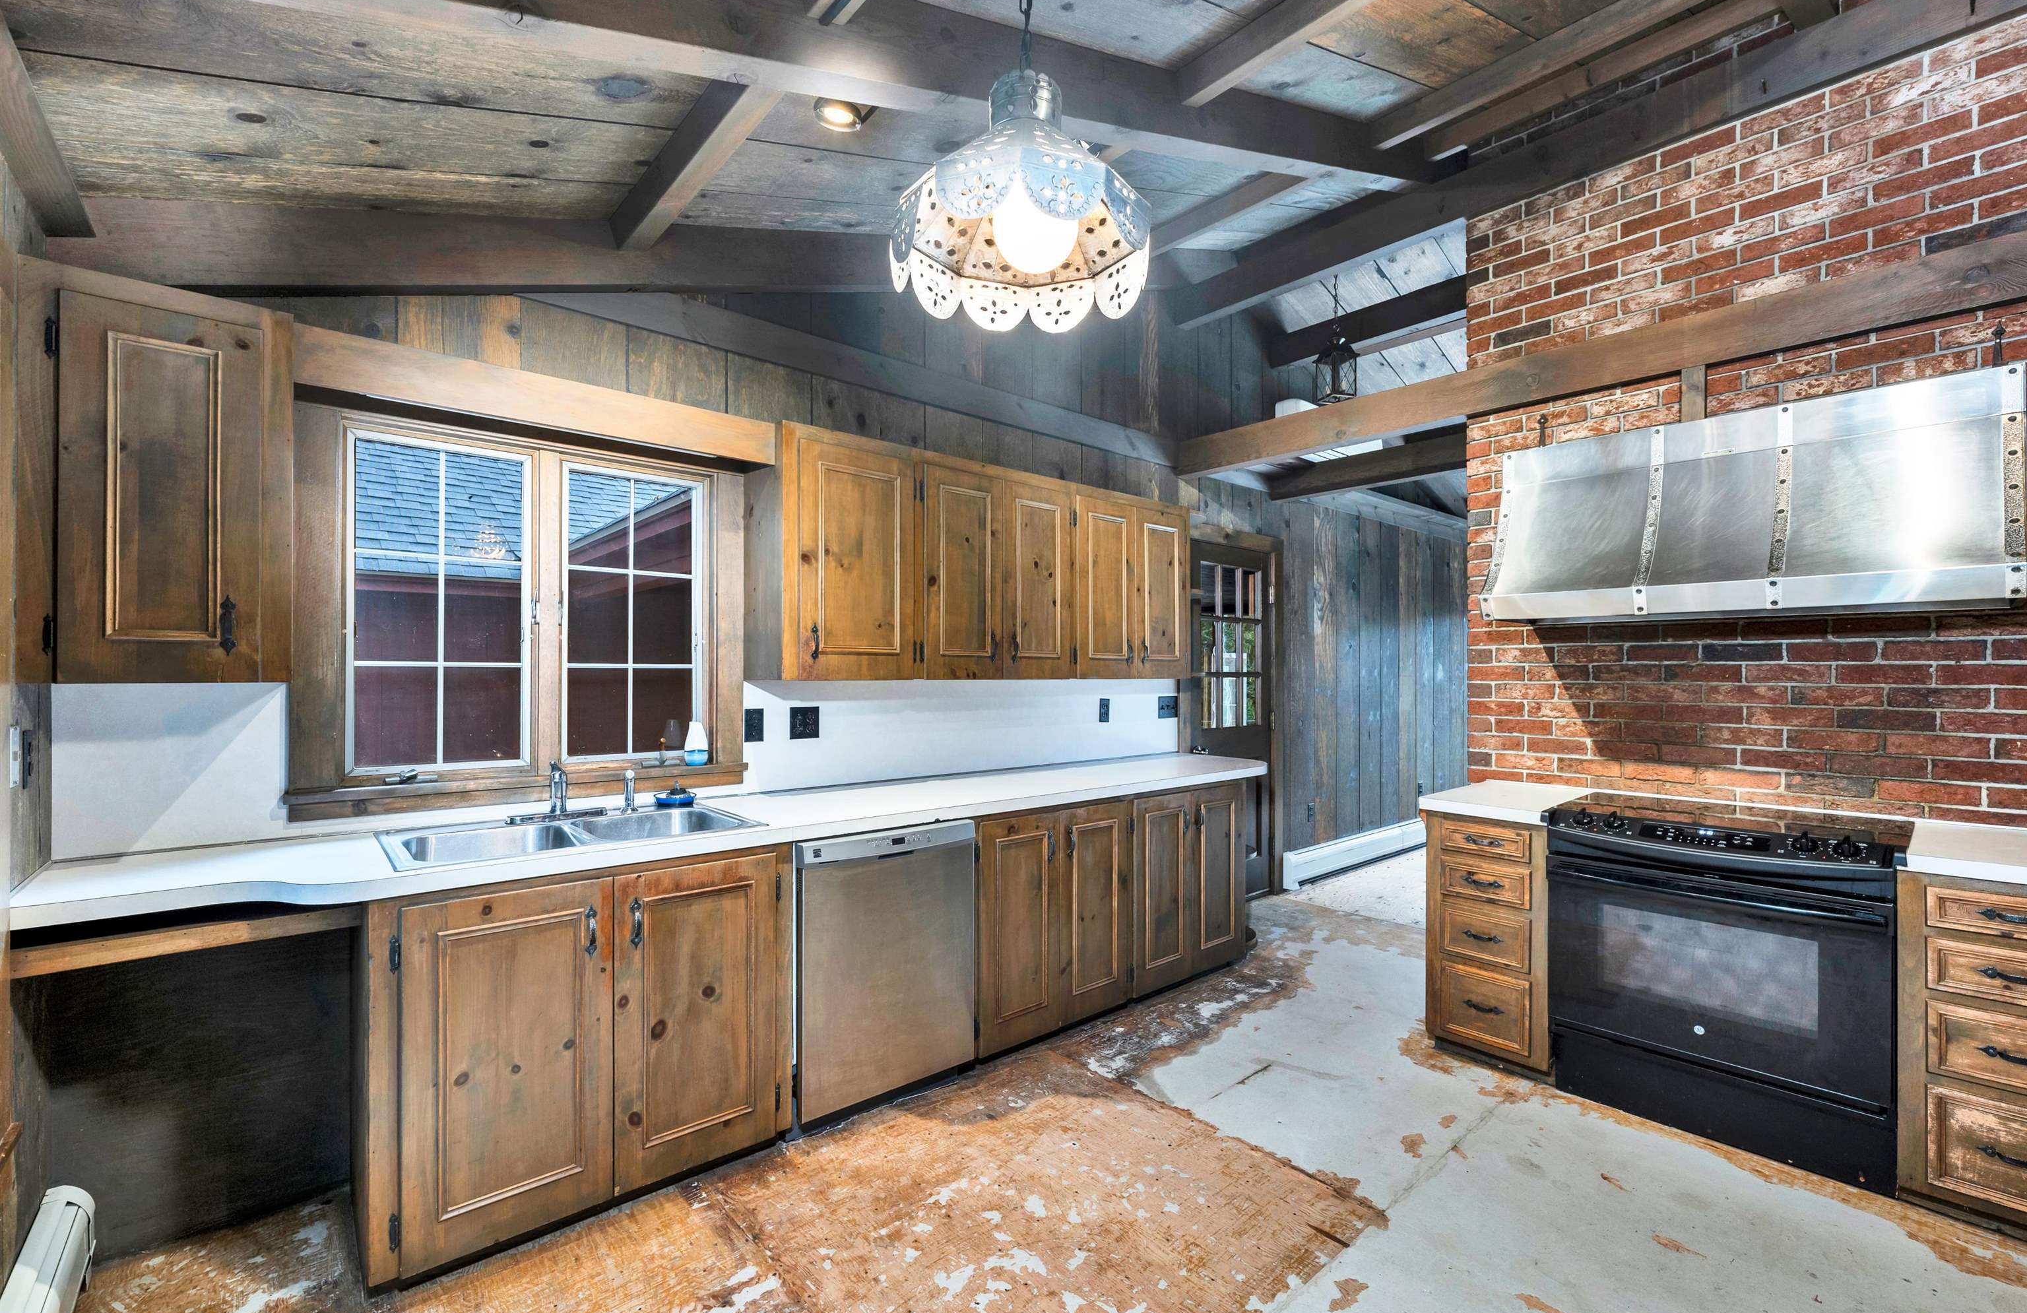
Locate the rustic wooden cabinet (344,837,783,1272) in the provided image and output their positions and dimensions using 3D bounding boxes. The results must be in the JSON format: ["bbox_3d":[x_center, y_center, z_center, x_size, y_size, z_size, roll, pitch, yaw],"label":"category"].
[{"bbox_3d":[-1.156,0.903,2.218,0.910,0.804,0.620,1,-1,-41],"label":"rustic wooden cabinet"}]

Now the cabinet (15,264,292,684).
[{"bbox_3d":[-1.841,-0.354,1.846,0.402,0.823,0.305,1,-1,-41],"label":"cabinet"}]

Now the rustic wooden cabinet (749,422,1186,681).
[{"bbox_3d":[-0.042,-0.314,3.424,2.055,0.813,0.305,1,-1,-41],"label":"rustic wooden cabinet"}]

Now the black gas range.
[{"bbox_3d":[2.176,0.920,2.590,0.630,0.905,0.765,1,-1,-41],"label":"black gas range"}]

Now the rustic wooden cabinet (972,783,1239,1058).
[{"bbox_3d":[0.244,0.934,3.446,1.505,0.808,0.620,1,-1,-41],"label":"rustic wooden cabinet"}]

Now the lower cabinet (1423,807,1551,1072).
[{"bbox_3d":[1.786,0.954,3.026,0.560,0.820,0.380,1,-1,-41],"label":"lower cabinet"}]

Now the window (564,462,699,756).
[{"bbox_3d":[-1.189,-0.118,2.651,0.405,0.880,0.070,1,-1,-41],"label":"window"}]

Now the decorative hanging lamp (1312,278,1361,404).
[{"bbox_3d":[1.630,-1.598,4.269,0.180,0.635,0.180,1,-1,-41],"label":"decorative hanging lamp"}]

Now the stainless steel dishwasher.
[{"bbox_3d":[-0.545,0.914,2.728,0.610,0.802,0.600,1,-1,-41],"label":"stainless steel dishwasher"}]

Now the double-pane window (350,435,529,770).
[{"bbox_3d":[-1.563,-0.131,2.323,0.410,0.885,0.070,1,-1,-41],"label":"double-pane window"}]

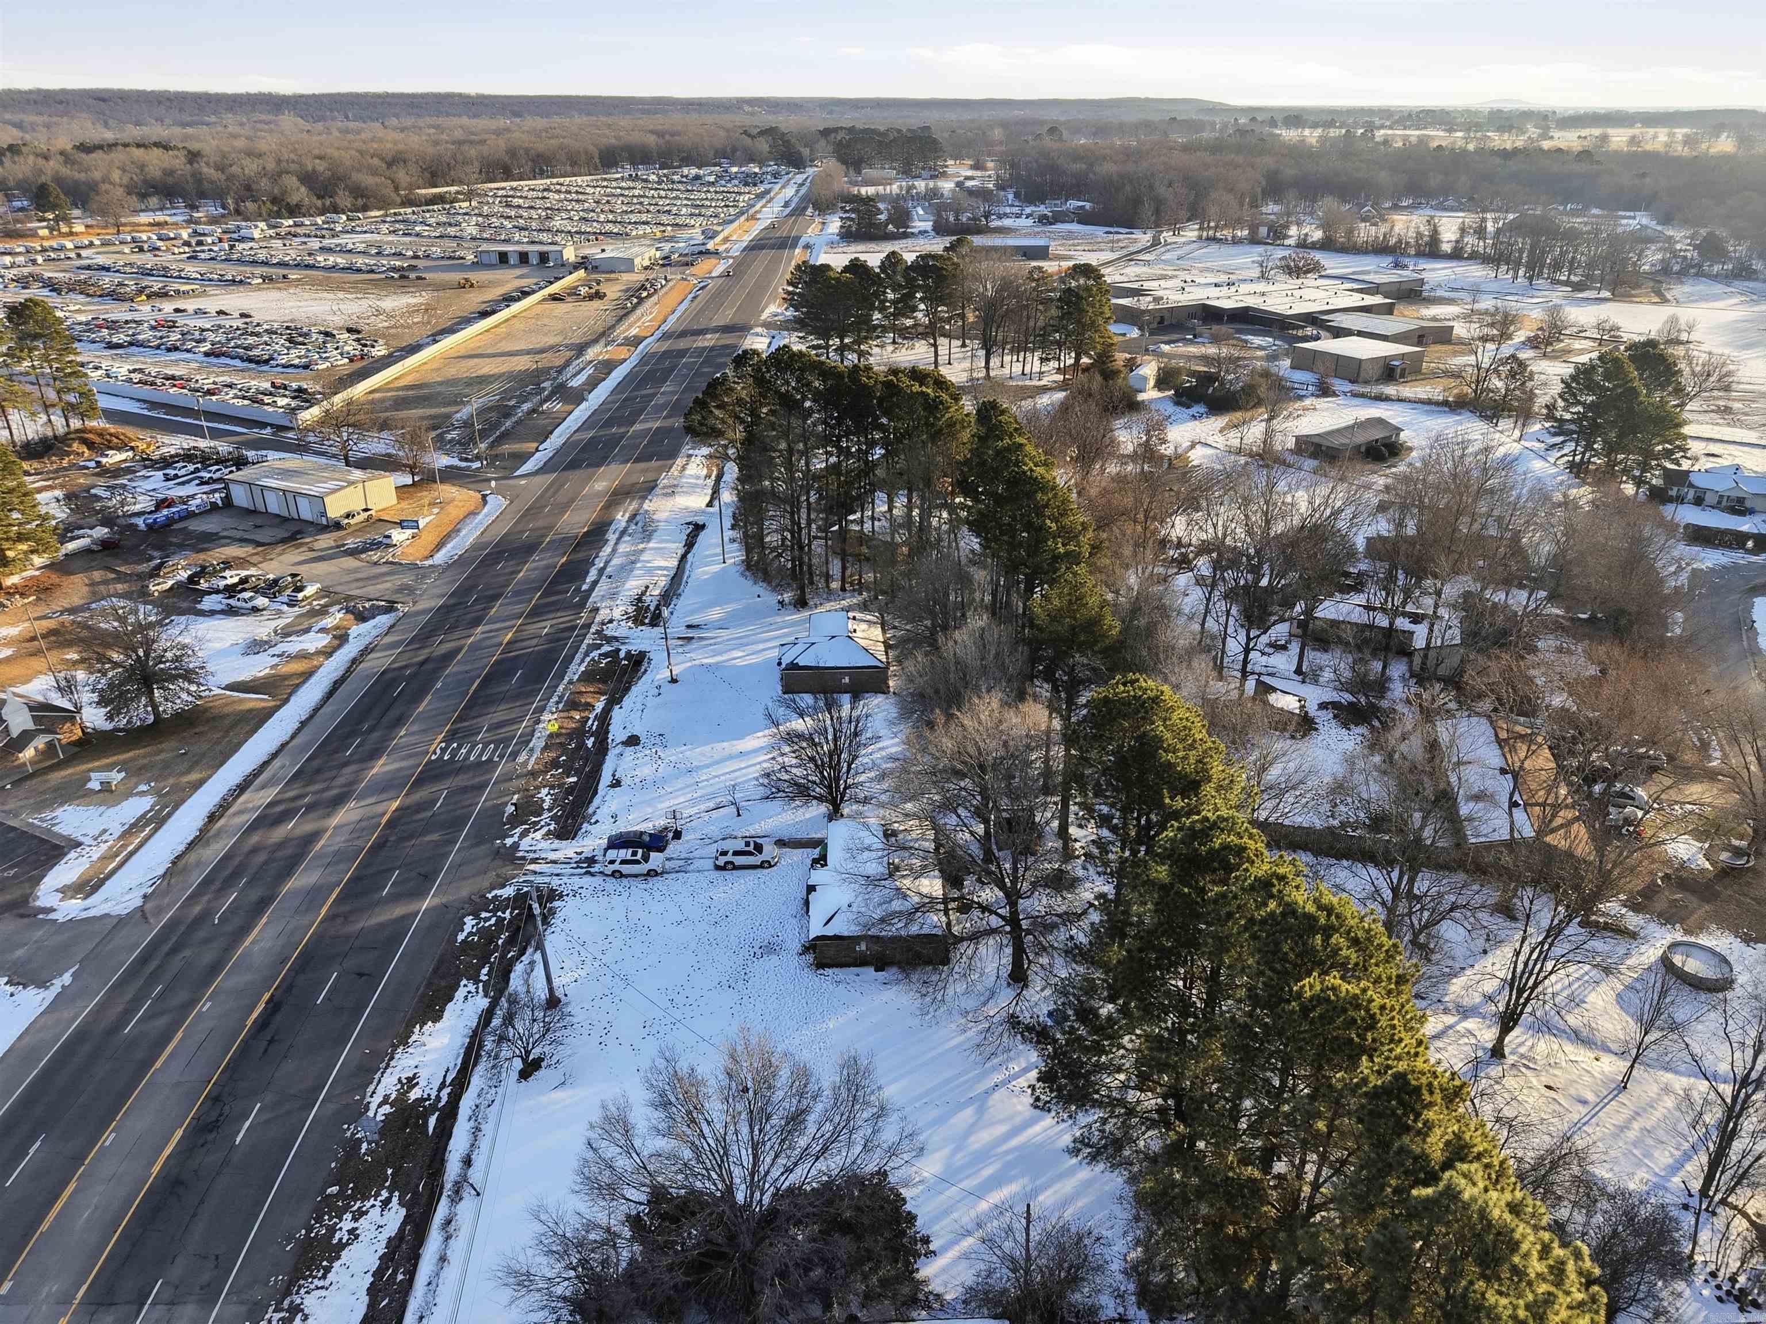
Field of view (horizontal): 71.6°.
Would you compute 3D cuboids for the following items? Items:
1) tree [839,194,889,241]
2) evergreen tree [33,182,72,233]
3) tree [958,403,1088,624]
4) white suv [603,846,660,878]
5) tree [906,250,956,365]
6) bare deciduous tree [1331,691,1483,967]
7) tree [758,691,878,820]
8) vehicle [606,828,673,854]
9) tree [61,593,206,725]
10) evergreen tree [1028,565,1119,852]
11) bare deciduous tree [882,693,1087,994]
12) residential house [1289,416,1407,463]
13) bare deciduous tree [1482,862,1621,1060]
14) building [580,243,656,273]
[{"bbox_3d":[-8.400,-194.814,535.436,20.500,19.500,19.000,0,25,0],"label":"tree"},{"bbox_3d":[-379.500,-207.571,559.830,15.500,21.000,15.300,0,25,0],"label":"evergreen tree"},{"bbox_3d":[15.322,-15.778,134.225,14.080,25.540,14.080,0,25,0],"label":"tree"},{"bbox_3d":[-19.046,15.448,94.608,4.650,1.750,1.780,-1,25,-2],"label":"white suv"},{"bbox_3d":[11.637,-78.285,274.266,10.500,25.000,10.500,0,24,0],"label":"tree"},{"bbox_3d":[34.600,11.694,81.159,9.900,19.000,9.800,0,25,0],"label":"bare deciduous tree"},{"bbox_3d":[-5.287,7.889,99.602,9.720,11.330,9.720,0,25,0],"label":"tree"},{"bbox_3d":[-19.816,14.418,99.001,4.850,1.650,1.900,1,25,3],"label":"vehicle"},{"bbox_3d":[-70.716,0.122,116.807,13.300,12.900,13.000,0,24,0],"label":"tree"},{"bbox_3d":[14.300,4.028,91.951,6.800,24.000,6.600,0,25,0],"label":"evergreen tree"},{"bbox_3d":[8.052,12.838,80.343,13.800,20.000,13.500,0,24,0],"label":"bare deciduous tree"},{"bbox_3d":[81.400,-39.361,213.409,18.500,3.900,9.500,-18,30,-35],"label":"residential house"},{"bbox_3d":[40.100,18.549,74.517,7.800,13.800,7.800,0,25,0],"label":"bare deciduous tree"},{"bbox_3d":[-93.500,-145.360,442.021,16.000,5.500,32.000,0,25,0],"label":"building"}]

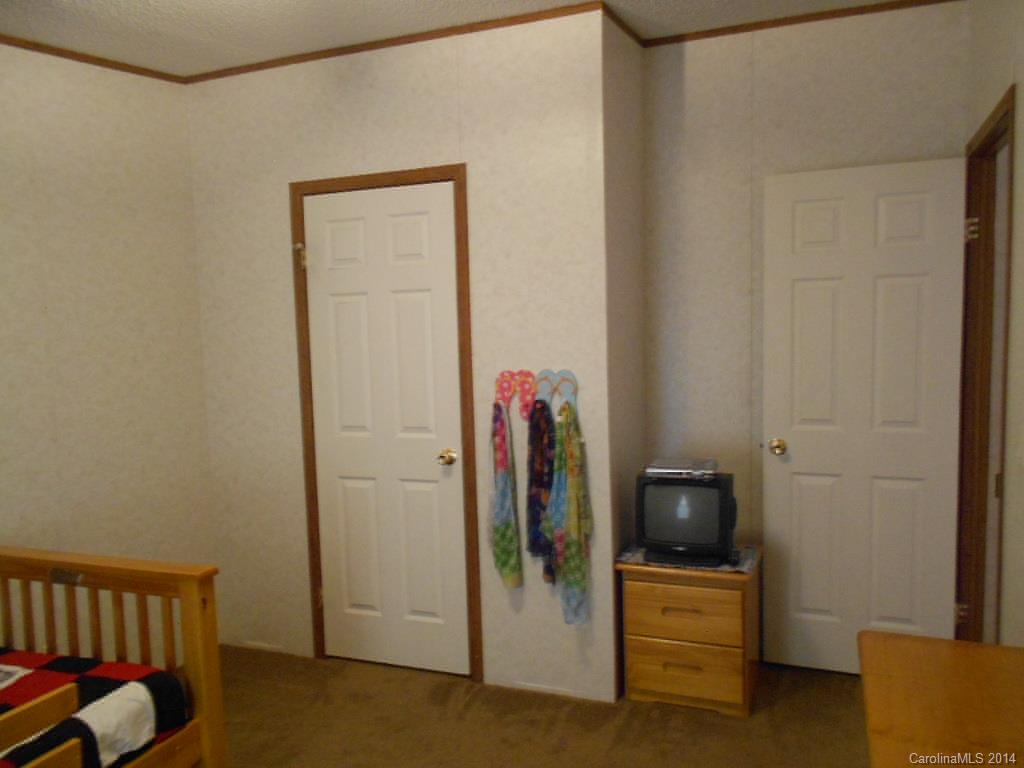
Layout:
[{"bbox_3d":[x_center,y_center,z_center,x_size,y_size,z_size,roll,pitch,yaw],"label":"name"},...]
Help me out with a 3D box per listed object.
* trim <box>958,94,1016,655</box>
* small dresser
[{"bbox_3d":[1.625,0.172,2.586,0.093,2.081,0.823,0,5,22],"label":"trim"},{"bbox_3d":[0.708,0.934,3.057,0.508,0.538,0.404,0,5,22],"label":"small dresser"}]

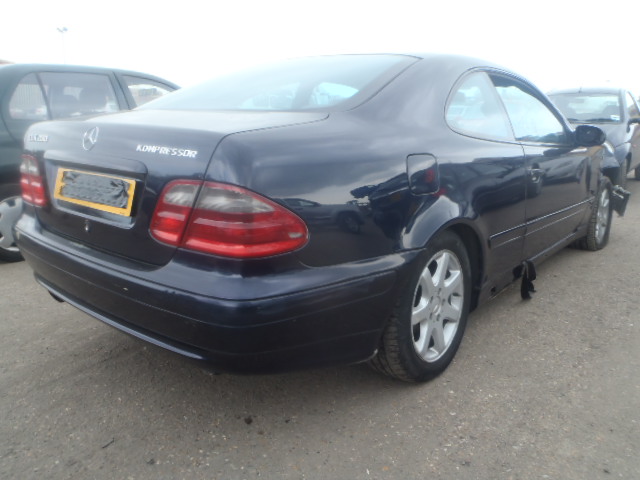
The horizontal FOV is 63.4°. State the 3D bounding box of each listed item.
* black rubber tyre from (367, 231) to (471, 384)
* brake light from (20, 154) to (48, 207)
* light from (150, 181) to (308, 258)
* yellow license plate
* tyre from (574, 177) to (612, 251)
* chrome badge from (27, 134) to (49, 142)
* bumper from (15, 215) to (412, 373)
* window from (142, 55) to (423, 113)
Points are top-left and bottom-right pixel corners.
[{"bbox_3d":[0.400,0.246,2.088,0.205,0.630,0.630,11,17,39],"label":"black rubber tyre"},{"bbox_3d":[-1.156,-0.248,2.172,0.210,0.200,0.430,-11,17,-40],"label":"brake light"},{"bbox_3d":[-0.259,-0.066,1.443,0.430,0.200,0.210,9,15,30],"label":"light"},{"bbox_3d":[-0.765,-0.166,1.734,0.520,0.112,0.012,11,3,39],"label":"yellow license plate"},{"bbox_3d":[2.139,-0.192,4.094,0.205,0.630,0.630,11,16,37],"label":"tyre"},{"bbox_3d":[-1.107,-0.401,2.041,0.185,0.026,0.010,14,6,44],"label":"chrome badge"},{"bbox_3d":[-0.577,0.096,2.031,1.680,0.380,0.750,11,17,39],"label":"bumper"},{"bbox_3d":[-0.184,-0.722,2.311,1.170,0.100,0.720,11,38,39],"label":"window"}]

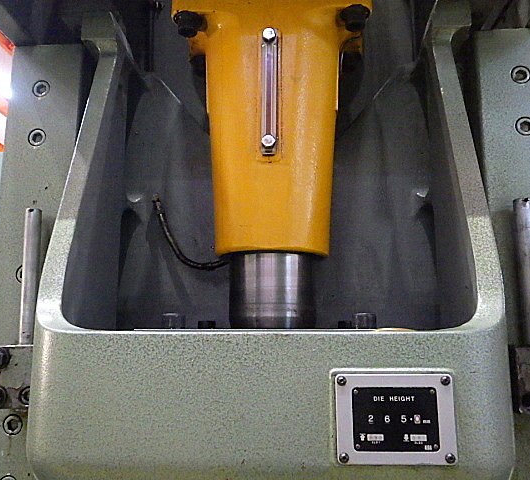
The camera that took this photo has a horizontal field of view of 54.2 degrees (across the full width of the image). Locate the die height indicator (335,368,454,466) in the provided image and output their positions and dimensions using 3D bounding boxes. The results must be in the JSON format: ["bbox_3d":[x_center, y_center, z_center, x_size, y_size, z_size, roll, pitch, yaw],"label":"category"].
[{"bbox_3d":[0.145,0.199,0.575,0.132,0.095,0.006,0,-10,1],"label":"die height indicator"}]

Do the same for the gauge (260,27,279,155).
[{"bbox_3d":[0.006,-0.200,0.693,0.021,0.178,0.024,0,-10,1],"label":"gauge"}]

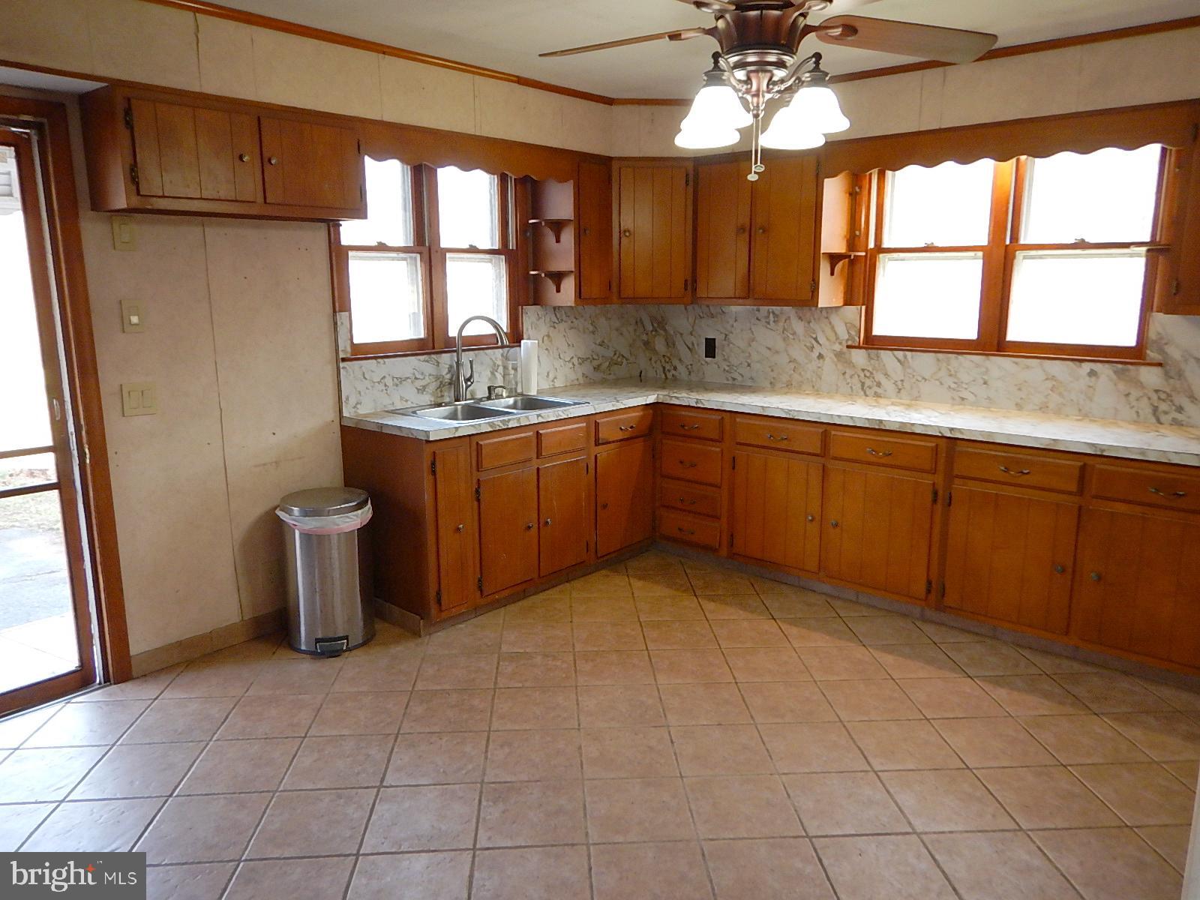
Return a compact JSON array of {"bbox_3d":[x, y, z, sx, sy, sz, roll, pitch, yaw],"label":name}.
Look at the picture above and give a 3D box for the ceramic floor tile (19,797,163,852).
[{"bbox_3d":[-1.412,1.062,2.305,0.302,0.010,0.302,-1,11,-3],"label":"ceramic floor tile"}]

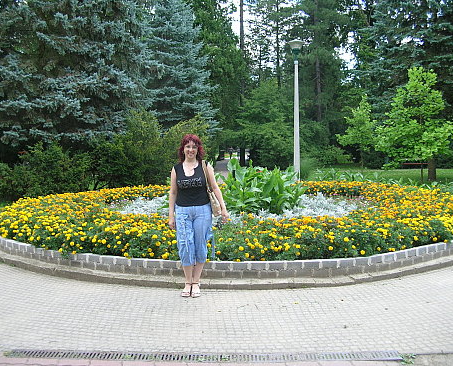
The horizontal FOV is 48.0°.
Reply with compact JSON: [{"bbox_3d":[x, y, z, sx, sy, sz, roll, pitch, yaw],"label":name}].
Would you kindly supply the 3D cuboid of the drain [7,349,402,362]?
[{"bbox_3d":[-0.165,1.299,3.735,2.880,0.050,0.160,0,4,0],"label":"drain"}]

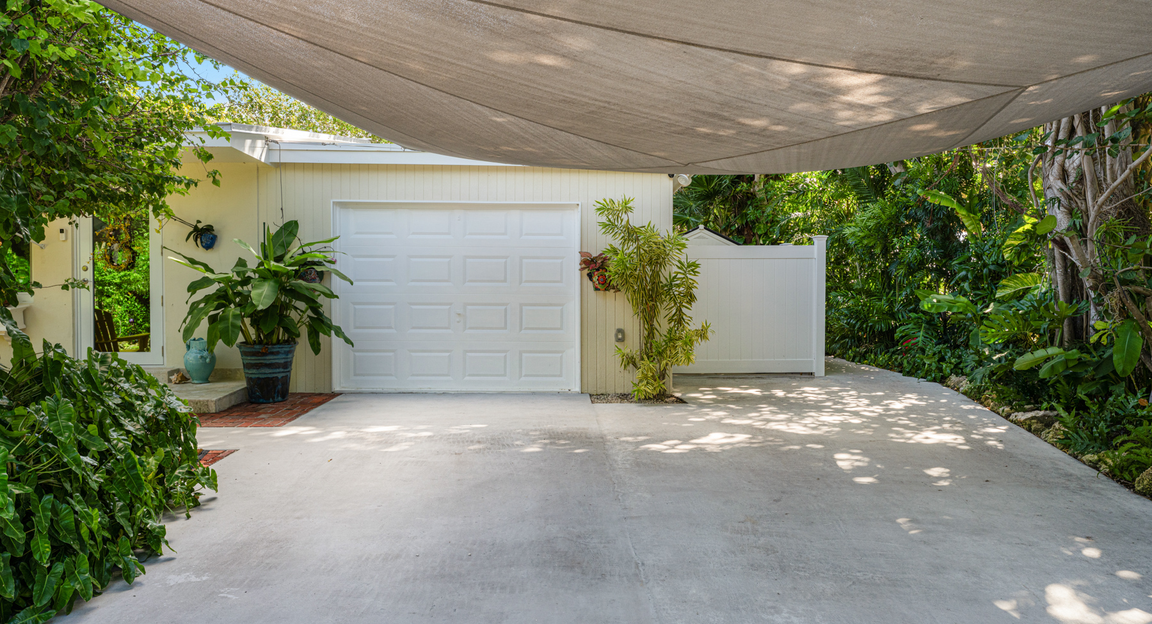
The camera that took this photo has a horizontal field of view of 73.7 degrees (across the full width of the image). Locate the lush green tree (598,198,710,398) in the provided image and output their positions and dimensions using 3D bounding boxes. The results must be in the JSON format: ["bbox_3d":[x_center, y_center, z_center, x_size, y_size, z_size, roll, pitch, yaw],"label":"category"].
[{"bbox_3d":[0.822,-0.141,8.300,1.180,2.100,0.900,0,1,-1],"label":"lush green tree"}]

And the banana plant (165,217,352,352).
[{"bbox_3d":[-3.210,-0.261,7.950,1.800,1.360,1.500,0,1,-1],"label":"banana plant"}]

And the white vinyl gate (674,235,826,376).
[{"bbox_3d":[2.280,-0.093,10.600,2.270,1.930,0.130,0,1,-1],"label":"white vinyl gate"}]

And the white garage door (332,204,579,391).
[{"bbox_3d":[-1.361,-0.163,8.670,2.760,2.120,0.100,0,1,-1],"label":"white garage door"}]

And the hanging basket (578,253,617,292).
[{"bbox_3d":[0.240,-0.445,8.520,0.420,0.430,0.280,0,1,-1],"label":"hanging basket"}]

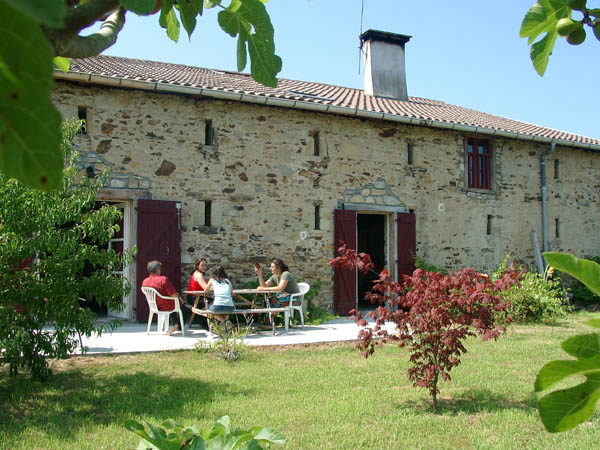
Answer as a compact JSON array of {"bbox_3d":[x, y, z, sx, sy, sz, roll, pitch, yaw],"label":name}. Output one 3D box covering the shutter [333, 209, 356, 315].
[{"bbox_3d":[1.056,0.869,13.805,0.592,2.443,0.050,2,-5,-26],"label":"shutter"}]

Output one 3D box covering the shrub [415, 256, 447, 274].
[{"bbox_3d":[3.256,1.448,14.590,0.941,1.238,0.594,2,-5,-26],"label":"shrub"}]

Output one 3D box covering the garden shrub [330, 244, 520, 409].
[{"bbox_3d":[1.143,0.925,5.368,1.680,1.480,1.400,0,-4,0],"label":"garden shrub"}]

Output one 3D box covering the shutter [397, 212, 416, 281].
[{"bbox_3d":[2.525,0.885,13.798,0.528,2.308,0.060,2,-5,-26],"label":"shutter"}]

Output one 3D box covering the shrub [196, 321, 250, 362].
[{"bbox_3d":[-0.963,1.466,7.416,0.660,0.530,0.600,0,-4,0],"label":"shrub"}]

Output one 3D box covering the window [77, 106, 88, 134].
[{"bbox_3d":[-4.013,-1.928,10.891,0.181,0.500,0.120,2,-5,-26],"label":"window"}]

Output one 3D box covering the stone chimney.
[{"bbox_3d":[2.609,-4.713,17.784,1.531,1.967,0.680,2,-5,-26],"label":"stone chimney"}]

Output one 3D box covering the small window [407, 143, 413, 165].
[{"bbox_3d":[2.806,-1.798,14.990,0.138,0.559,0.100,2,-5,-26],"label":"small window"}]

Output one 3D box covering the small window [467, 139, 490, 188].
[{"bbox_3d":[4.616,-1.548,15.189,0.748,1.268,0.120,2,-5,-26],"label":"small window"}]

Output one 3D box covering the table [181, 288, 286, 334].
[{"bbox_3d":[-1.220,1.531,10.510,1.655,0.732,1.608,2,-5,-24],"label":"table"}]

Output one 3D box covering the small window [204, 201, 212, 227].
[{"bbox_3d":[-1.836,-0.225,11.837,0.150,0.506,0.120,2,-5,-26],"label":"small window"}]

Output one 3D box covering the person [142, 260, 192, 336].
[{"bbox_3d":[-2.285,1.245,10.074,0.792,1.238,0.495,2,-5,-28],"label":"person"}]

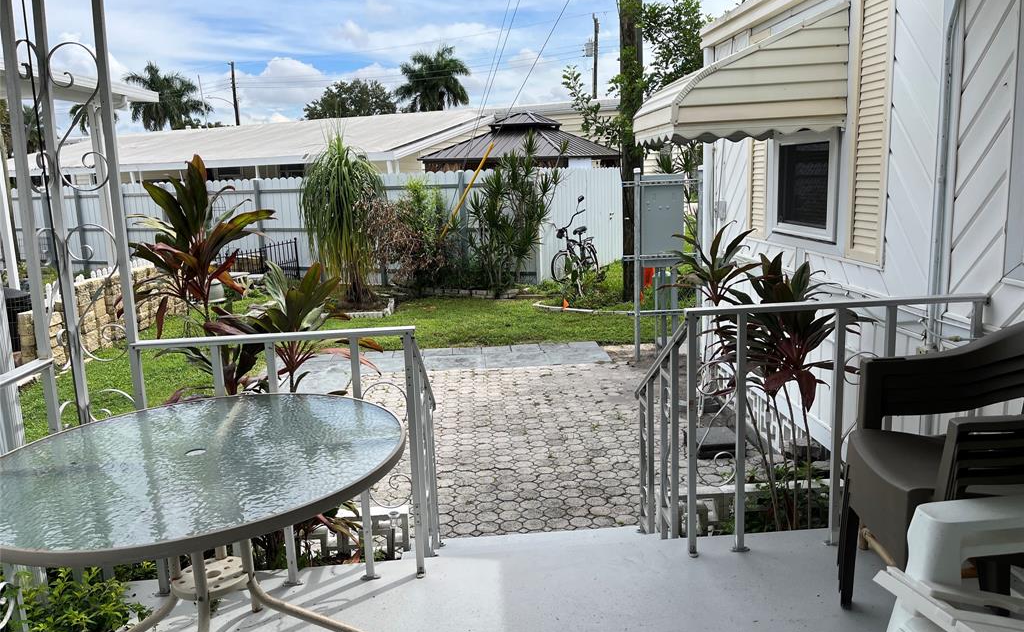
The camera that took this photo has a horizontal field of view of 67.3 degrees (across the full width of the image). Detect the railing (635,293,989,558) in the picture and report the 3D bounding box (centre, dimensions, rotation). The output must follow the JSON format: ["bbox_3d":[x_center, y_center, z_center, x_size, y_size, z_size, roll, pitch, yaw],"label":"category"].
[{"bbox_3d":[1.147,0.444,3.193,1.130,1.160,0.820,-3,11,-4],"label":"railing"}]

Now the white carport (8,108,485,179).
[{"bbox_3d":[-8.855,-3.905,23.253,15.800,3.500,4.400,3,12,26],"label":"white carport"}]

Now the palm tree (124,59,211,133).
[{"bbox_3d":[-17.644,-8.995,40.073,4.528,8.268,4.528,-3,10,-3],"label":"palm tree"}]

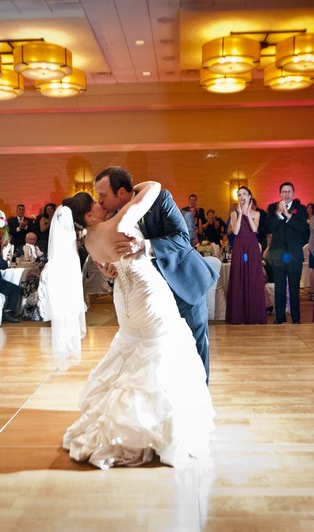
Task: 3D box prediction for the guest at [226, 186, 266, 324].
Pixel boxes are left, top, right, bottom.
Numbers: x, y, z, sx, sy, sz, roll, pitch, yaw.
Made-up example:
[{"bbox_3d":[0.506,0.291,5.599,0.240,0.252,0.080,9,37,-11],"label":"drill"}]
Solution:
[{"bbox_3d":[1.136,-0.127,6.840,0.520,1.730,0.450,0,5,17],"label":"guest"}]

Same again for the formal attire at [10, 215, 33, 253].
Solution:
[{"bbox_3d":[-2.695,-0.222,10.600,0.540,1.480,0.360,-2,5,-12],"label":"formal attire"}]

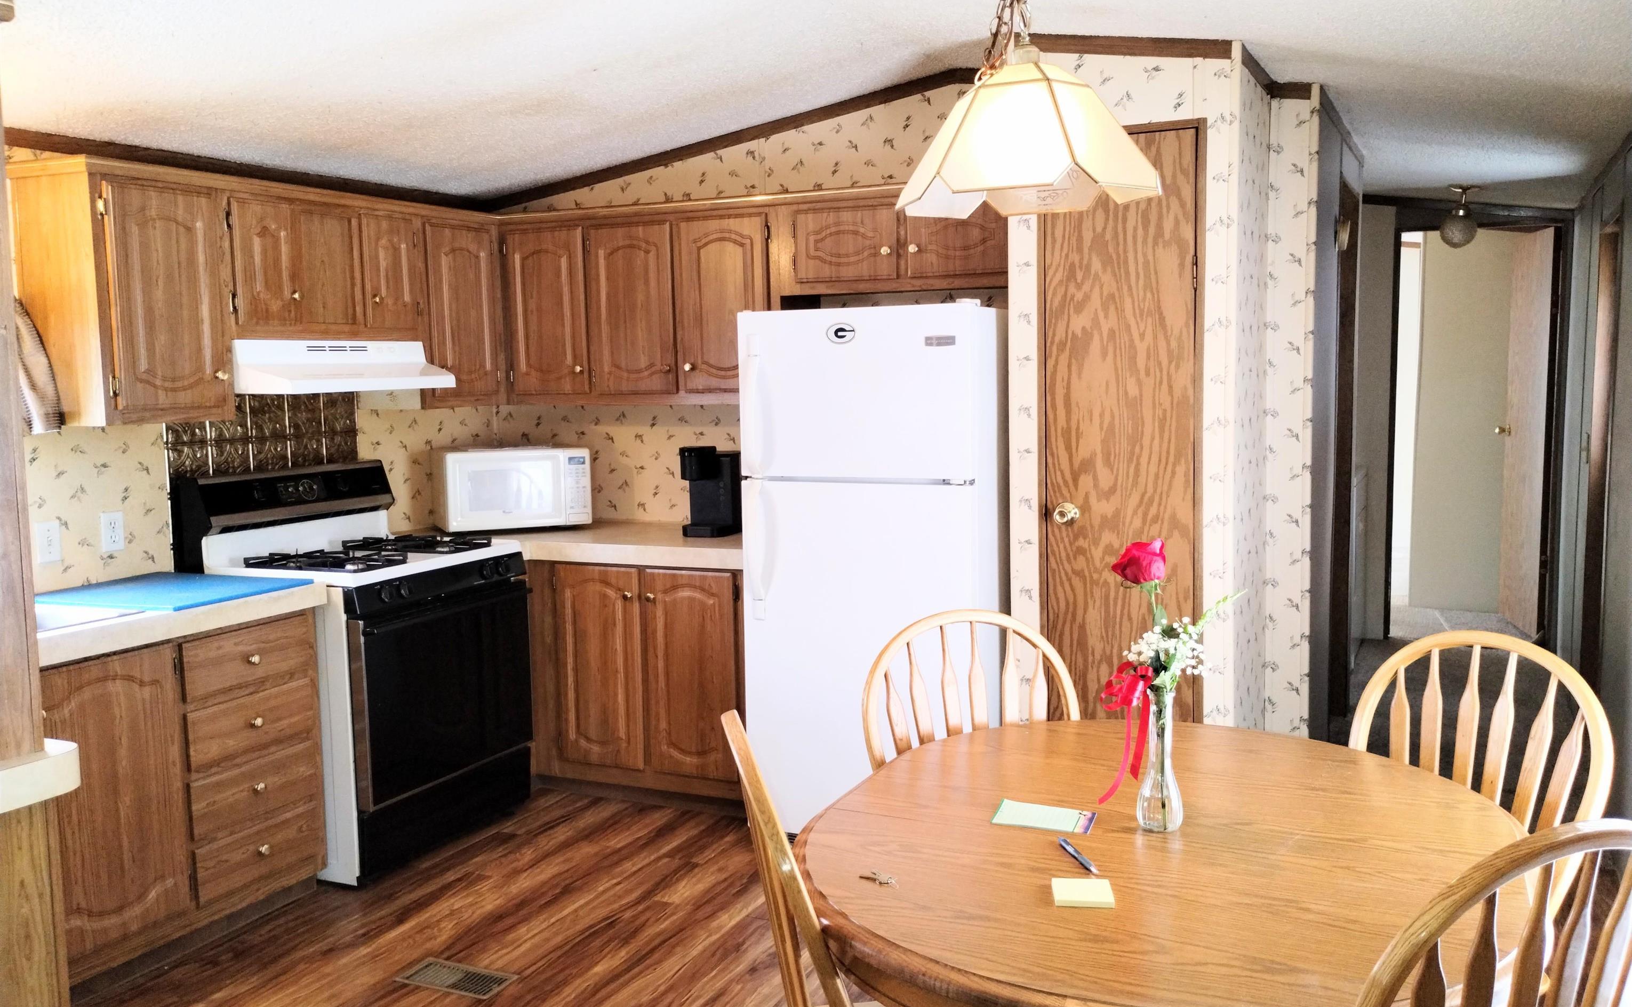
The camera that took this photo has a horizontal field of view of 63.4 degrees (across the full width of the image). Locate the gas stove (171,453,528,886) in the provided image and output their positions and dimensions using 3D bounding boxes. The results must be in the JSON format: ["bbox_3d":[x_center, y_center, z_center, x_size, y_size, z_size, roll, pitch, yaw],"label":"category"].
[{"bbox_3d":[-1.475,0.492,4.329,0.725,1.195,0.775,2,6,26],"label":"gas stove"}]

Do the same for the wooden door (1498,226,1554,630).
[{"bbox_3d":[3.698,-0.357,6.902,0.040,2.050,0.670,0,6,11],"label":"wooden door"}]

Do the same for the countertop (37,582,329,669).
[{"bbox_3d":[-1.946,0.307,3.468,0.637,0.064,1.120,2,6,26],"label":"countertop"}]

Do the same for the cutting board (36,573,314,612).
[{"bbox_3d":[-1.809,0.245,3.674,0.630,0.014,0.500,2,6,26],"label":"cutting board"}]

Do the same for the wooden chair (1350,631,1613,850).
[{"bbox_3d":[1.062,0.745,2.397,0.550,0.975,0.490,-4,7,-29],"label":"wooden chair"}]

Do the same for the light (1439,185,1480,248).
[{"bbox_3d":[2.911,-1.295,5.985,0.165,0.280,0.165,2,6,26],"label":"light"}]

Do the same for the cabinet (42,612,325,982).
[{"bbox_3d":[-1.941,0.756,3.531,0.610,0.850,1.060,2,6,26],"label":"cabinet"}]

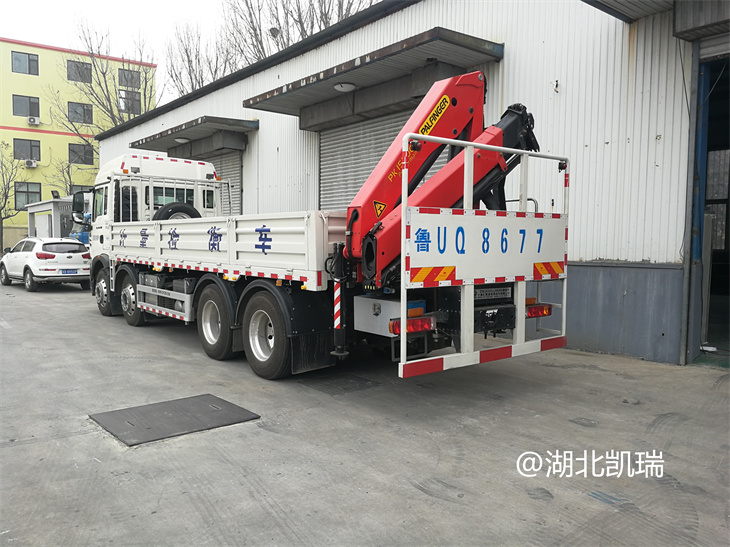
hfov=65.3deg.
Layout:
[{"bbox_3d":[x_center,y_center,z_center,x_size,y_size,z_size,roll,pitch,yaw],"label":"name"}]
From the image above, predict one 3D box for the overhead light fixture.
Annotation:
[{"bbox_3d":[-0.385,-3.650,11.234,0.420,0.125,0.420,0,3,0],"label":"overhead light fixture"}]

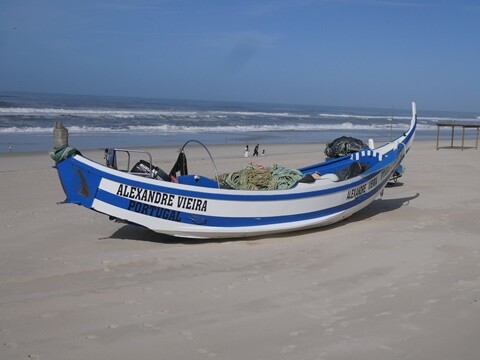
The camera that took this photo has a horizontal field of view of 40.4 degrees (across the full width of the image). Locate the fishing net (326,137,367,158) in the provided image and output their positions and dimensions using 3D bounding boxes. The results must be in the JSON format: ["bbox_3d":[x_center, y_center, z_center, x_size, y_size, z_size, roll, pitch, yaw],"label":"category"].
[{"bbox_3d":[2.700,-0.815,16.600,1.070,0.550,0.850,4,7,9],"label":"fishing net"}]

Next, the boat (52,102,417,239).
[{"bbox_3d":[0.652,-0.330,12.751,8.937,2.634,1.900,-3,9,-40],"label":"boat"}]

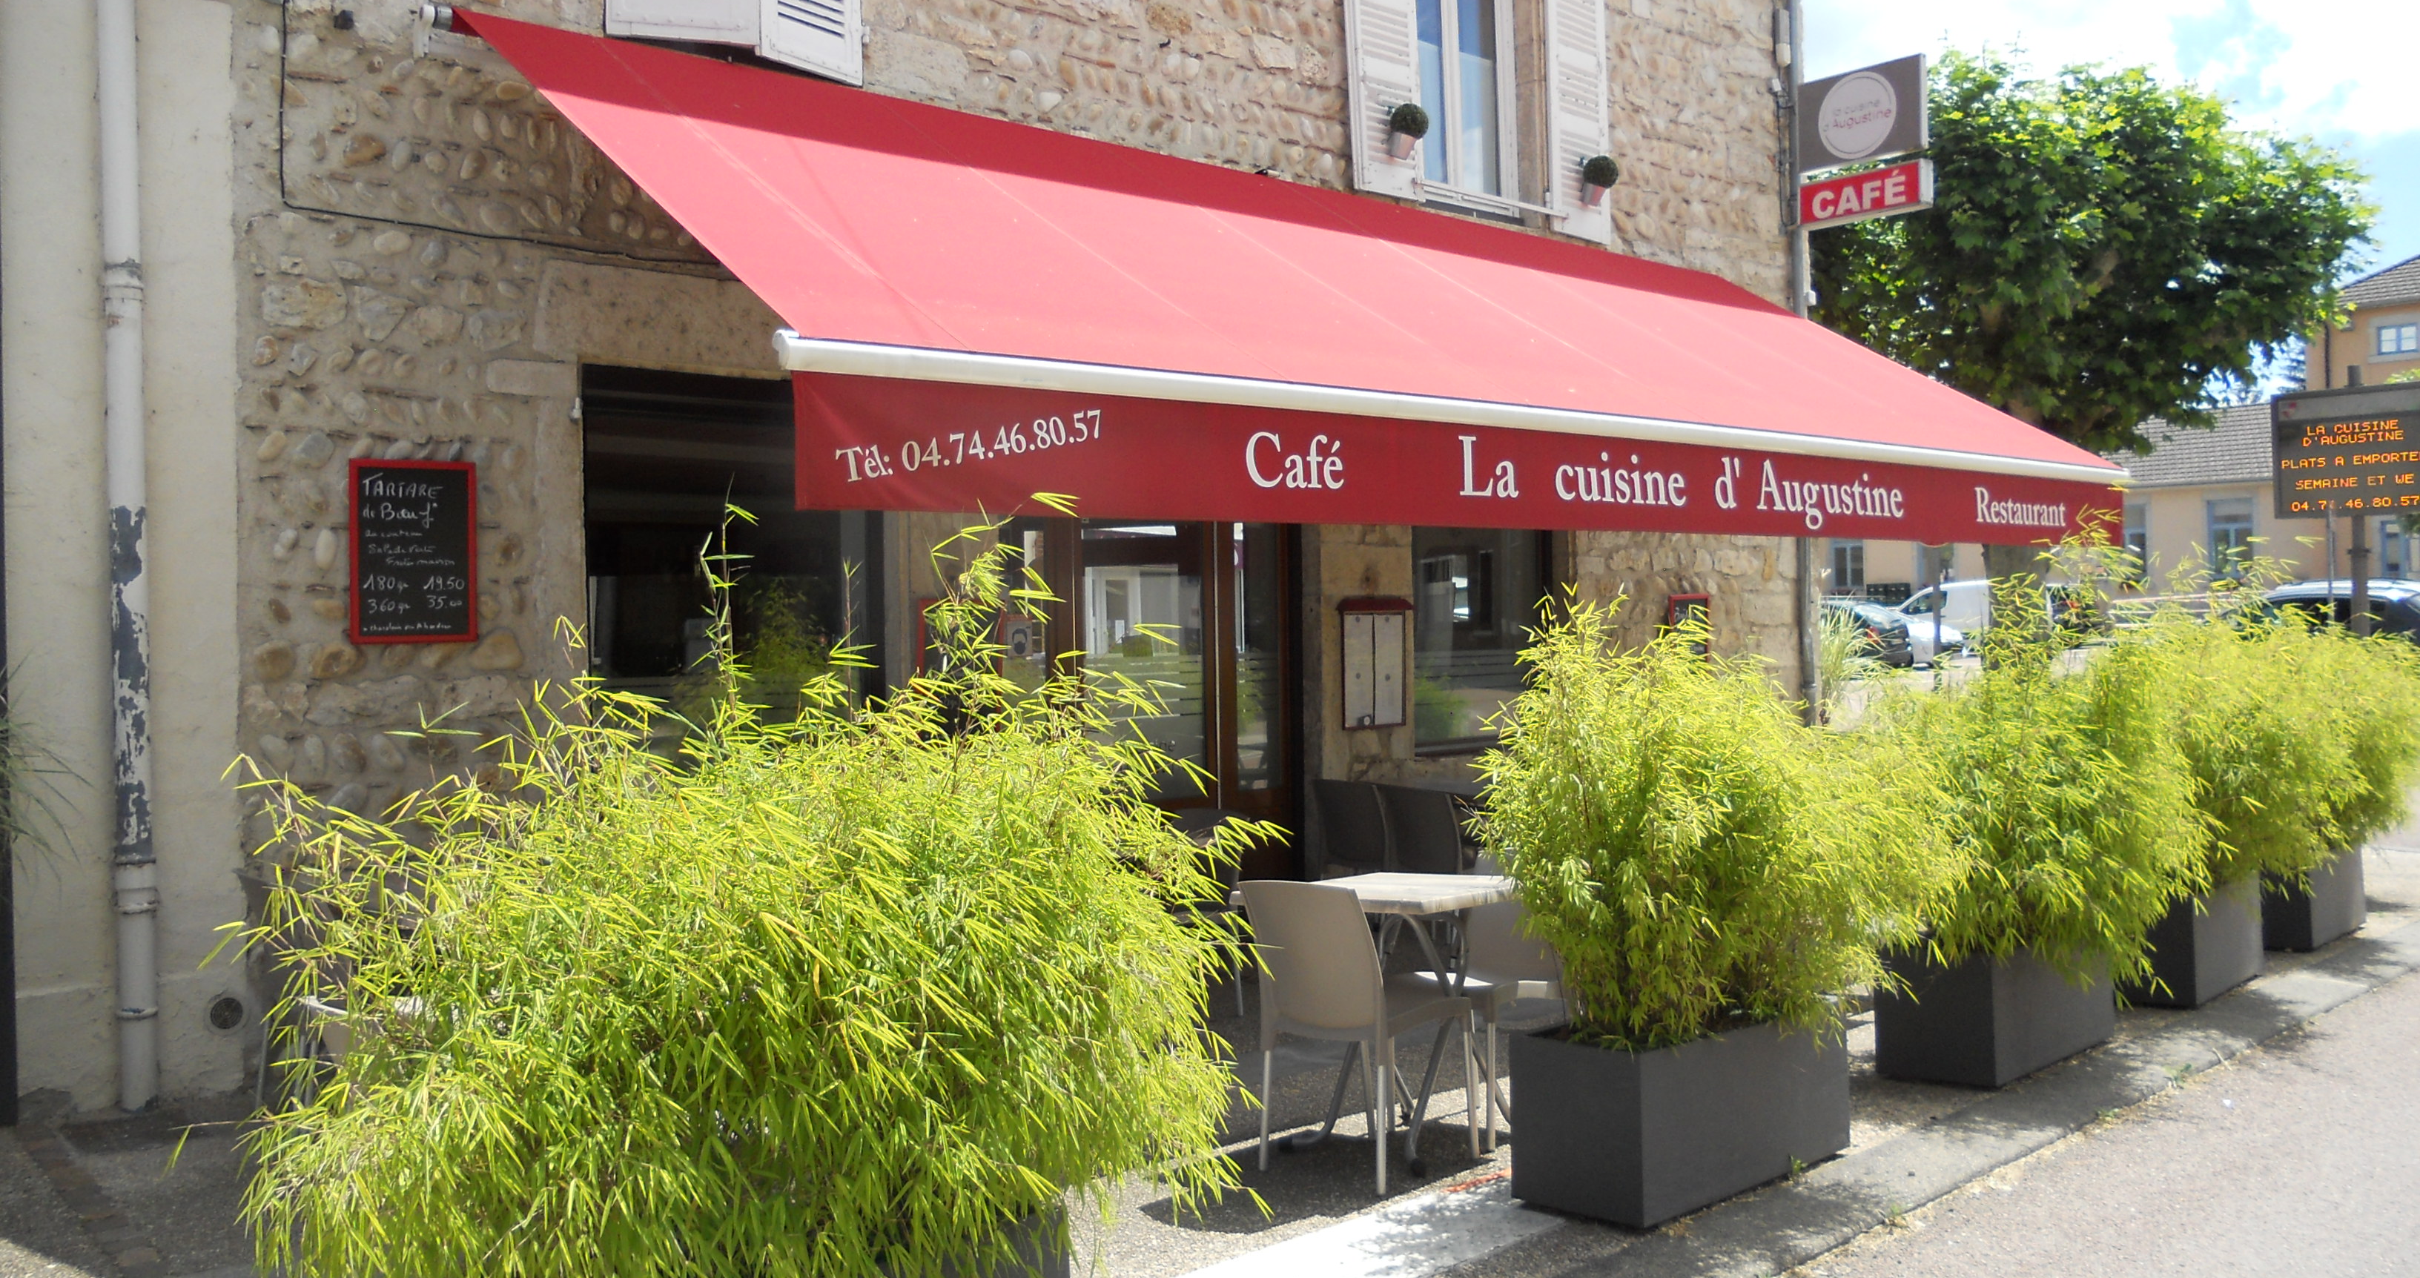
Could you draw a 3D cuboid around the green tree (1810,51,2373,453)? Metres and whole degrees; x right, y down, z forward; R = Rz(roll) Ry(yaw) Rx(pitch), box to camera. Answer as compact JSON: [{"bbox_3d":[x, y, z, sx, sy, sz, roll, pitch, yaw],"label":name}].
[{"bbox_3d":[6.947,-1.649,15.200,4.600,5.900,4.600,-1,0,-43],"label":"green tree"}]

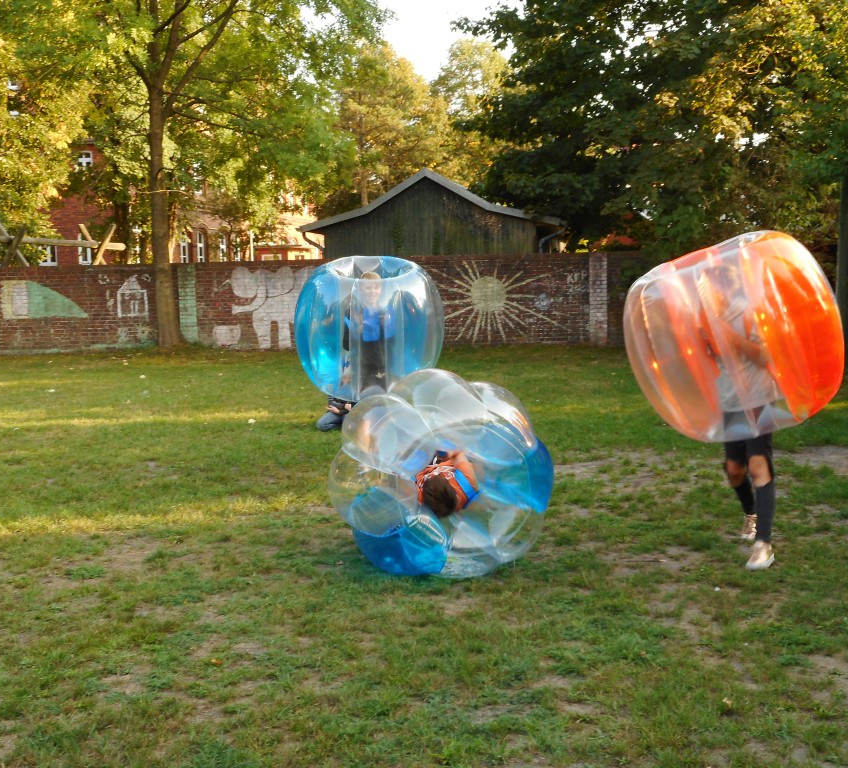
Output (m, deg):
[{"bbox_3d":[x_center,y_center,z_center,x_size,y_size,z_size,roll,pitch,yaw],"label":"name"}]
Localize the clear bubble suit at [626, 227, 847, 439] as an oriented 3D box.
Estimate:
[{"bbox_3d":[1.787,-0.261,6.620,1.190,1.040,1.190,-15,7,26],"label":"clear bubble suit"}]

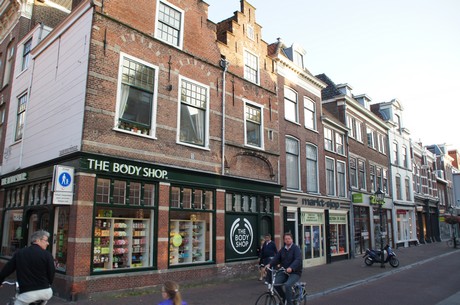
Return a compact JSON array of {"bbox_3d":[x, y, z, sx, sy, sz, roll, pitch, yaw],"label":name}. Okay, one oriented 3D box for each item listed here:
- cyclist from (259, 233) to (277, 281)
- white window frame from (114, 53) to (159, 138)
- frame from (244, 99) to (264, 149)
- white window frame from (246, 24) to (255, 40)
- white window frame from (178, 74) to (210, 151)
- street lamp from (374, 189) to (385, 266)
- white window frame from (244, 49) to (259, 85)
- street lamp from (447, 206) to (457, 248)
[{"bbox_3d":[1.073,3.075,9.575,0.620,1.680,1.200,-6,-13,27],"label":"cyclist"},{"bbox_3d":[-2.848,-1.722,10.656,0.150,2.449,1.447,-11,-16,43],"label":"white window frame"},{"bbox_3d":[1.022,-1.153,14.672,0.150,1.994,1.364,-11,-16,43],"label":"frame"},{"bbox_3d":[0.909,-5.368,15.421,0.150,0.620,0.486,-11,-16,43],"label":"white window frame"},{"bbox_3d":[-1.272,-1.390,12.271,0.150,2.449,1.498,-11,-16,43],"label":"white window frame"},{"bbox_3d":[6.974,3.481,16.108,0.450,3.650,0.450,-11,-16,43],"label":"street lamp"},{"bbox_3d":[0.955,-3.717,15.130,0.150,1.488,1.054,-11,-16,43],"label":"white window frame"},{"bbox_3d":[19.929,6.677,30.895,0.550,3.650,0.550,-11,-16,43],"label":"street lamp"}]

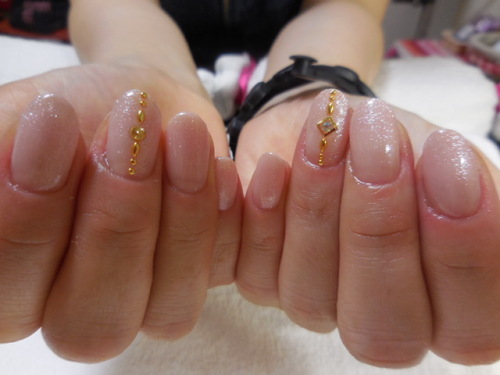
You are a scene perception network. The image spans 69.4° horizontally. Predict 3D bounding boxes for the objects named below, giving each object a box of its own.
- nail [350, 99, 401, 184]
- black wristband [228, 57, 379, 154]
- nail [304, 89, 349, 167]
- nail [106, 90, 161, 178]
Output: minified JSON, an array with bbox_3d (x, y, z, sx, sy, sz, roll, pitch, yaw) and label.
[{"bbox_3d":[0.030,-0.011,0.087,0.012,0.020,0.004,2,-16,9],"label":"nail"},{"bbox_3d":[0.025,-0.034,0.165,0.064,0.044,0.018,-2,31,14],"label":"black wristband"},{"bbox_3d":[0.020,-0.015,0.094,0.011,0.020,0.004,7,-16,7],"label":"nail"},{"bbox_3d":[-0.028,-0.012,0.086,0.012,0.021,0.004,5,-17,-17],"label":"nail"}]

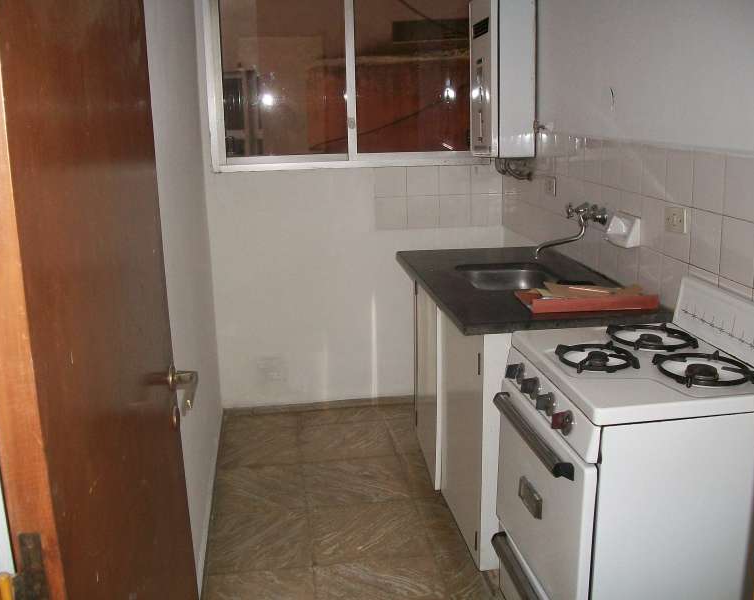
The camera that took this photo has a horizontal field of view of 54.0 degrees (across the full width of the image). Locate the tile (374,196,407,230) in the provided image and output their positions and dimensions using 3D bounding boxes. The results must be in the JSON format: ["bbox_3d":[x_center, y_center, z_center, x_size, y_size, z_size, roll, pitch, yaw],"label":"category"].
[{"bbox_3d":[0.070,-0.409,3.487,0.150,0.150,0.012,-3,15,-7],"label":"tile"}]

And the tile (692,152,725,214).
[{"bbox_3d":[0.836,-0.303,1.879,0.010,0.150,0.145,-3,15,-8],"label":"tile"}]

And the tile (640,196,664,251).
[{"bbox_3d":[0.800,-0.225,2.174,0.010,0.150,0.145,-3,15,-8],"label":"tile"}]

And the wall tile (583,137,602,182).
[{"bbox_3d":[0.725,-0.466,2.469,0.012,0.150,0.150,-3,15,-7],"label":"wall tile"}]

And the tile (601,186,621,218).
[{"bbox_3d":[0.760,-0.294,2.433,0.010,0.150,0.145,-3,15,-8],"label":"tile"}]

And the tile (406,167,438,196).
[{"bbox_3d":[0.215,-0.553,3.445,0.152,0.150,0.010,-3,16,-8],"label":"tile"}]

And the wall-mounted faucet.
[{"bbox_3d":[0.649,-0.237,2.534,0.210,0.180,0.270,-3,15,-8],"label":"wall-mounted faucet"}]

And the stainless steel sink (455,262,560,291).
[{"bbox_3d":[0.473,-0.005,2.582,0.345,0.152,0.365,-3,16,-8],"label":"stainless steel sink"}]

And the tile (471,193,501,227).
[{"bbox_3d":[0.529,-0.431,3.542,0.150,0.150,0.010,-3,15,-8],"label":"tile"}]

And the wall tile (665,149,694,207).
[{"bbox_3d":[0.787,-0.322,1.912,0.012,0.150,0.150,-3,15,-7],"label":"wall tile"}]

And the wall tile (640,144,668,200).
[{"bbox_3d":[0.773,-0.358,2.052,0.012,0.150,0.150,-3,15,-7],"label":"wall tile"}]

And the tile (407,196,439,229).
[{"bbox_3d":[0.220,-0.412,3.483,0.152,0.150,0.010,-3,16,-8],"label":"tile"}]

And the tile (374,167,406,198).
[{"bbox_3d":[0.065,-0.554,3.449,0.150,0.150,0.012,-3,15,-7],"label":"tile"}]

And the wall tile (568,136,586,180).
[{"bbox_3d":[0.716,-0.513,2.664,0.010,0.150,0.145,-3,15,-8],"label":"wall tile"}]

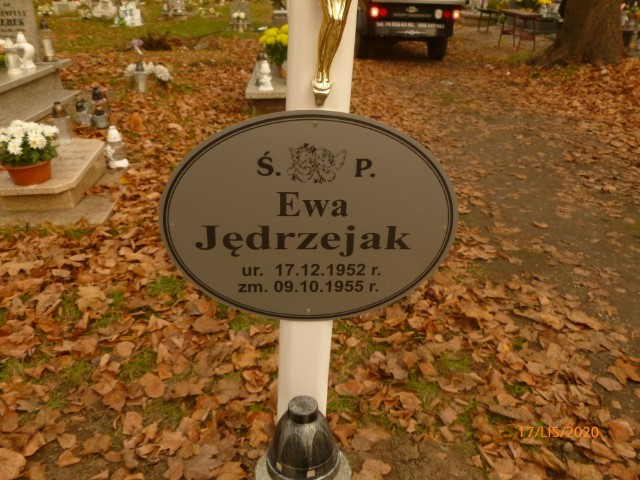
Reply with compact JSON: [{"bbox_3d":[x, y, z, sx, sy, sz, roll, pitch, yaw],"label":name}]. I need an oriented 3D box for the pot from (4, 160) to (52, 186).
[{"bbox_3d":[-1.239,-0.296,2.220,0.180,0.090,0.180,2,26,-1],"label":"pot"}]

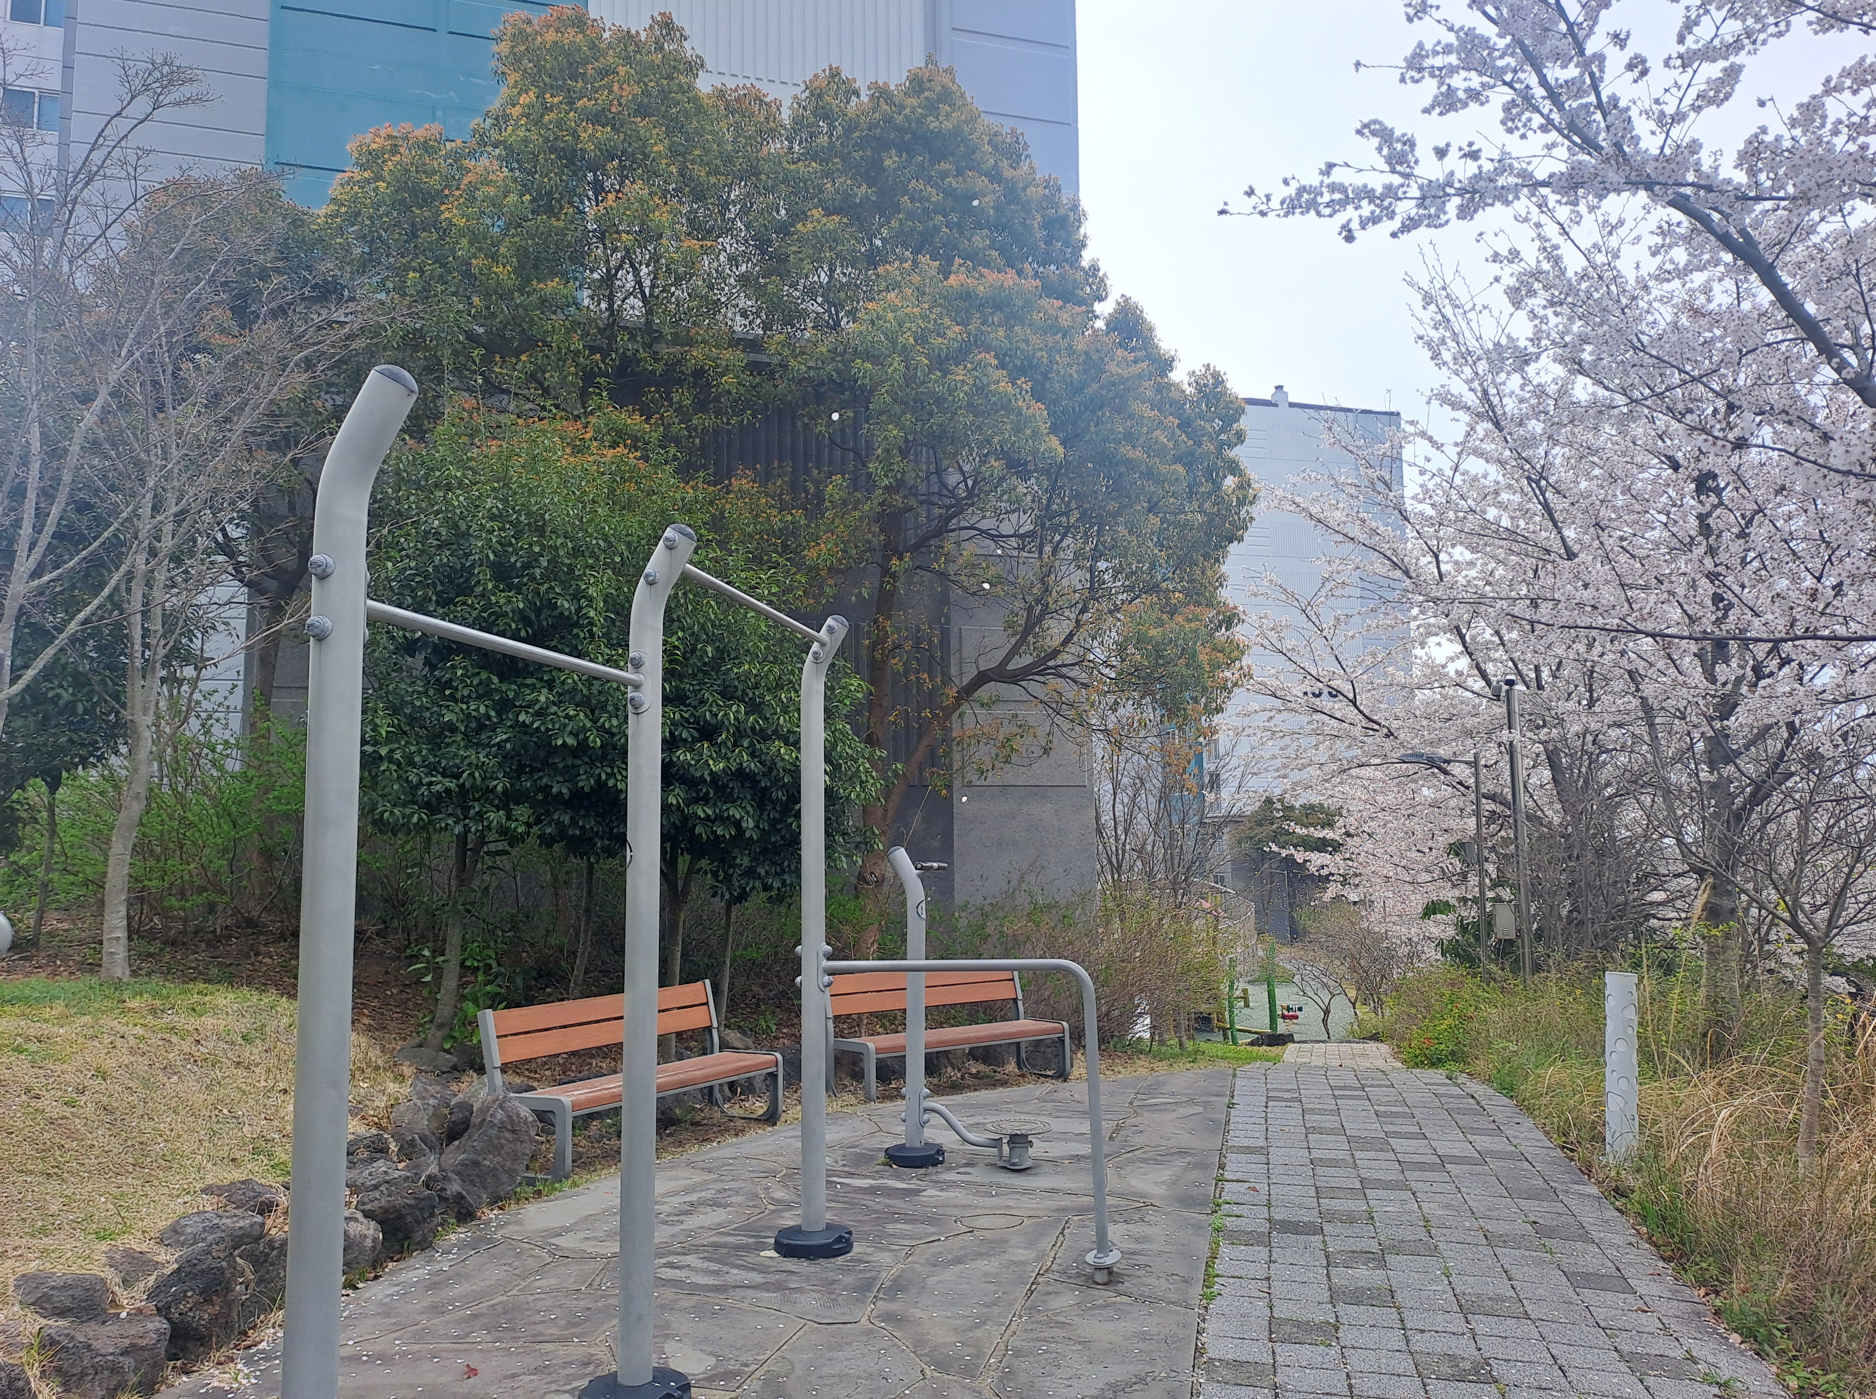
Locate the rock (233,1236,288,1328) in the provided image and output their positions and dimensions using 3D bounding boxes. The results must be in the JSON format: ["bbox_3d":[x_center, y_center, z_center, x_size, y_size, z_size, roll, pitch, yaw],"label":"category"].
[{"bbox_3d":[-2.193,1.918,4.450,0.250,0.280,0.240,-1,-5,8],"label":"rock"}]

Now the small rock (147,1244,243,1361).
[{"bbox_3d":[-2.312,1.879,4.220,0.280,0.310,0.250,3,-7,-30],"label":"small rock"}]

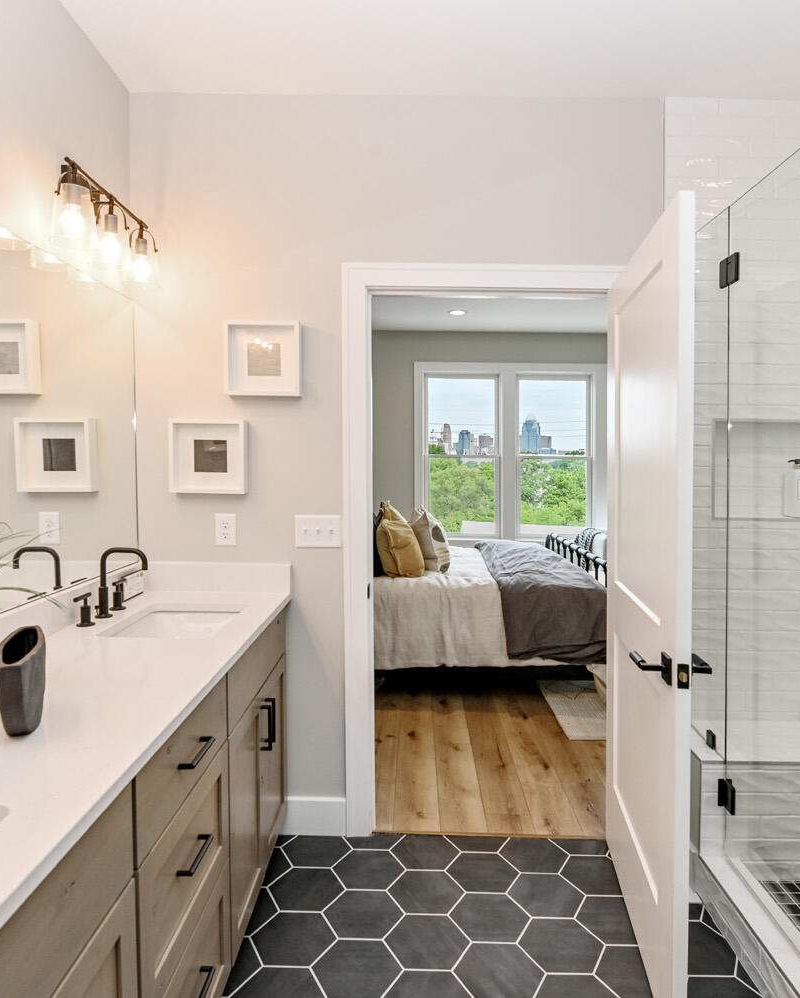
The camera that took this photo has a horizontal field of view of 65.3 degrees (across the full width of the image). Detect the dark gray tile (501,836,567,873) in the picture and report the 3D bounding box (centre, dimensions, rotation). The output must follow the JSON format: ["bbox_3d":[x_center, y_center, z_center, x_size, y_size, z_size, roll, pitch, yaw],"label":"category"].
[{"bbox_3d":[0.477,1.276,2.241,0.252,0.012,0.218,0,2,2],"label":"dark gray tile"}]

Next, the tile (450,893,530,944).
[{"bbox_3d":[0.272,1.266,1.886,0.250,0.010,0.217,0,1,1],"label":"tile"}]

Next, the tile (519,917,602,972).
[{"bbox_3d":[0.464,1.290,1.797,0.252,0.012,0.218,0,2,2],"label":"tile"}]

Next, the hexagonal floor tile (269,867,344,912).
[{"bbox_3d":[-0.297,1.262,2.011,0.250,0.010,0.217,0,1,1],"label":"hexagonal floor tile"}]

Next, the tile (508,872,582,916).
[{"bbox_3d":[0.470,1.283,2.019,0.252,0.012,0.218,0,2,2],"label":"tile"}]

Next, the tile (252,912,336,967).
[{"bbox_3d":[-0.305,1.286,1.819,0.252,0.012,0.218,0,2,2],"label":"tile"}]

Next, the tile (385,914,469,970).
[{"bbox_3d":[0.079,1.266,1.781,0.250,0.010,0.217,0,1,1],"label":"tile"}]

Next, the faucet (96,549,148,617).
[{"bbox_3d":[-0.869,0.258,1.950,0.165,0.215,0.056,0,2,2],"label":"faucet"}]

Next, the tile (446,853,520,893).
[{"bbox_3d":[0.277,1.264,2.106,0.250,0.010,0.217,0,1,1],"label":"tile"}]

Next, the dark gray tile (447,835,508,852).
[{"bbox_3d":[0.282,1.262,2.270,0.248,0.010,0.107,0,1,1],"label":"dark gray tile"}]

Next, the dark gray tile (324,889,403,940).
[{"bbox_3d":[-0.110,1.284,1.925,0.252,0.012,0.218,0,2,2],"label":"dark gray tile"}]

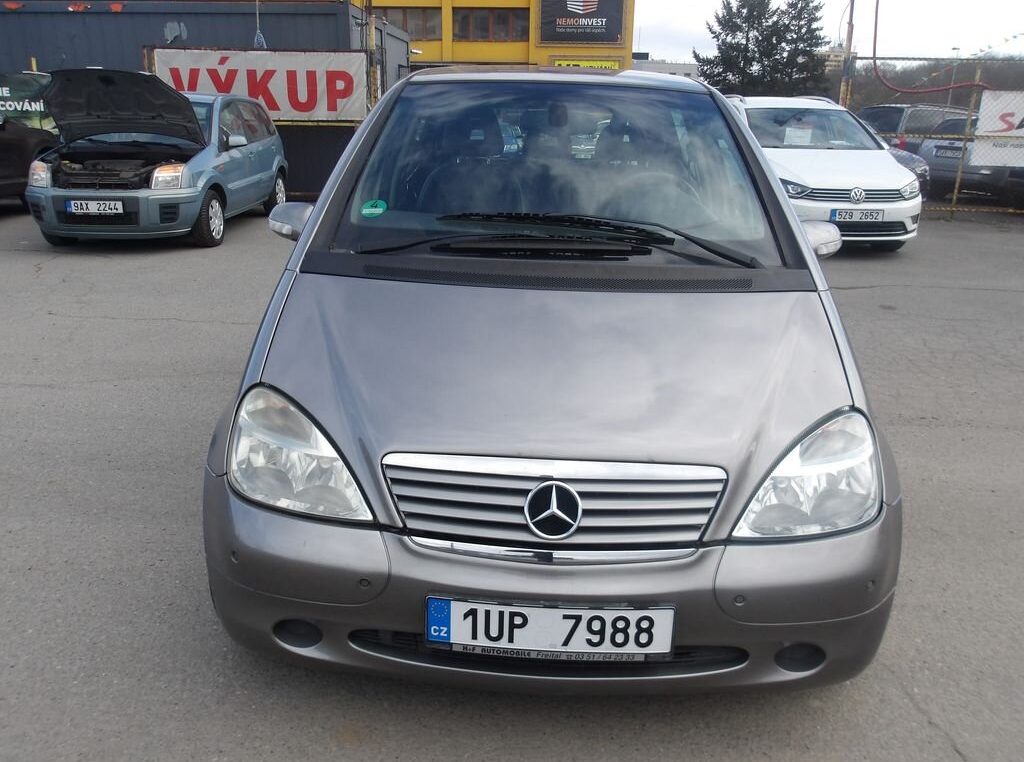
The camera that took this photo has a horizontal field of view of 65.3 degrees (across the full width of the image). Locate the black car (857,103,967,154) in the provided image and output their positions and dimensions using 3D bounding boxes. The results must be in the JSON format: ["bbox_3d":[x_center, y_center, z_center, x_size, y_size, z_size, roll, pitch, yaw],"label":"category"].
[{"bbox_3d":[8.756,-4.571,15.529,4.600,1.580,1.800,-7,21,-21],"label":"black car"}]

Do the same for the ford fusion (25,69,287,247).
[{"bbox_3d":[-3.932,-2.637,9.276,1.760,1.720,4.020,0,19,-1],"label":"ford fusion"}]

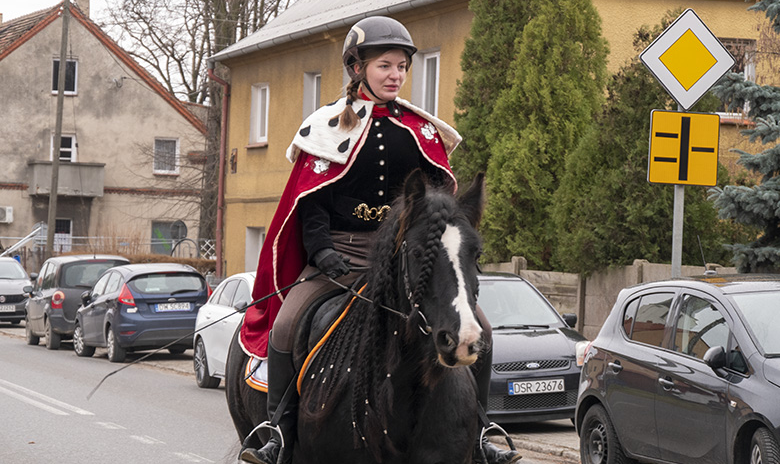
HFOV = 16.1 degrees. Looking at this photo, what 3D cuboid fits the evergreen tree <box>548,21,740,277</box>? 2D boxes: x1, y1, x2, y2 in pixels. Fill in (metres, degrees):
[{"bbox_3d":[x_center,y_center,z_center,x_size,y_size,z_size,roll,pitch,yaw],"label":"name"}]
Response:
[{"bbox_3d":[3.132,-0.341,33.604,2.350,4.560,2.300,2,-1,-17],"label":"evergreen tree"}]

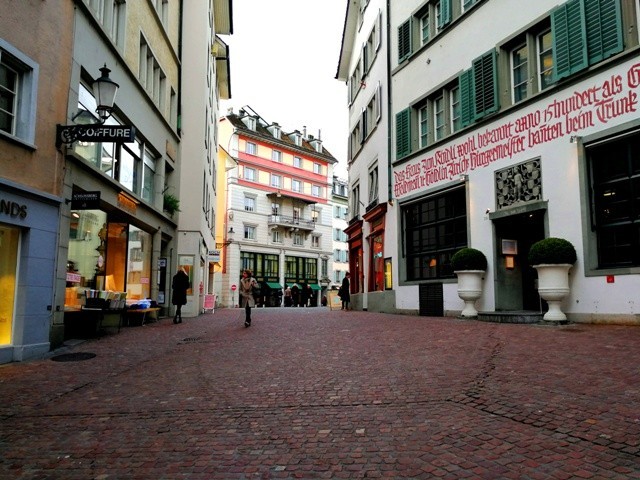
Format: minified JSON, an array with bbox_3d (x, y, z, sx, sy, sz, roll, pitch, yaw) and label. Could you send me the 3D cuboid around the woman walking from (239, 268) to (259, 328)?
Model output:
[{"bbox_3d":[-2.119,1.737,14.899,0.560,1.695,0.420,-1,-7,12],"label":"woman walking"}]

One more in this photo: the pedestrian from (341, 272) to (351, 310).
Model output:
[{"bbox_3d":[1.157,2.308,22.387,0.450,1.718,0.470,-2,-7,15],"label":"pedestrian"}]

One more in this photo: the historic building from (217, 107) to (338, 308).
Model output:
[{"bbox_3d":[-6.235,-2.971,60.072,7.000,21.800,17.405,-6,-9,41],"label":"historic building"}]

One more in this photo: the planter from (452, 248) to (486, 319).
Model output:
[{"bbox_3d":[3.836,1.093,12.808,0.830,1.735,0.830,3,-8,-23],"label":"planter"}]

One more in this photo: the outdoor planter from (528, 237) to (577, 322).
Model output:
[{"bbox_3d":[4.845,0.811,10.381,0.830,1.719,0.830,3,-8,-23],"label":"outdoor planter"}]

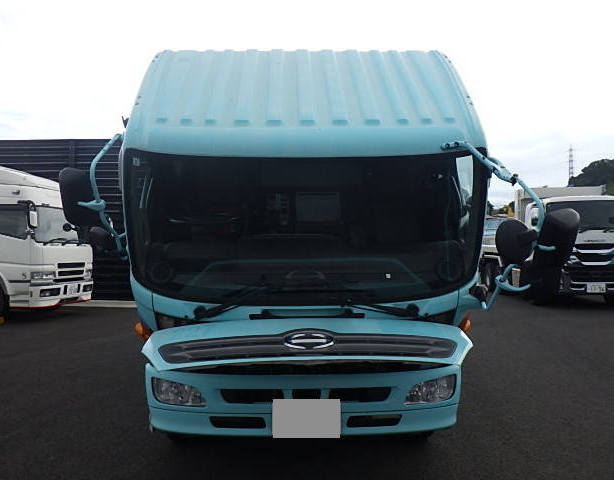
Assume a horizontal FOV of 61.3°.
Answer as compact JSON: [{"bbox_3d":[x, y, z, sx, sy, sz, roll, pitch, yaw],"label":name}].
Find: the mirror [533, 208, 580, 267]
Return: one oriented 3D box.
[{"bbox_3d":[1.393,-0.012,2.900,0.200,0.330,0.120,-13,38,-20],"label":"mirror"}]

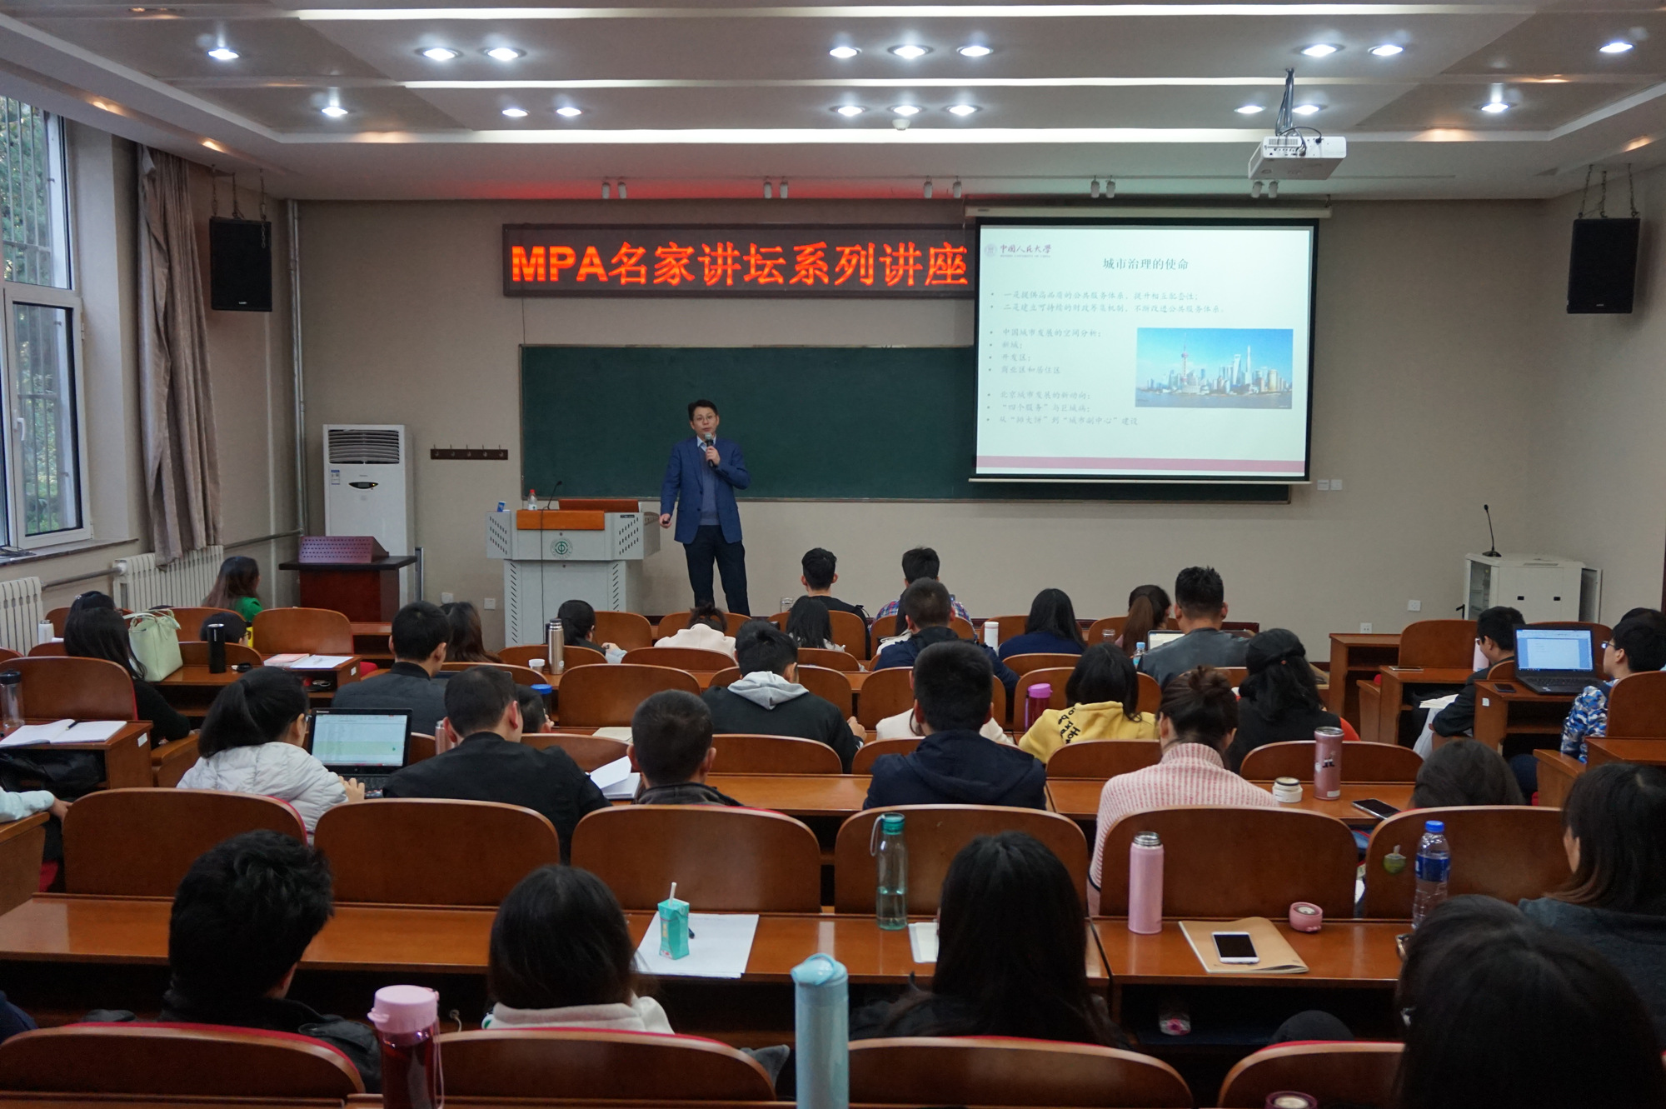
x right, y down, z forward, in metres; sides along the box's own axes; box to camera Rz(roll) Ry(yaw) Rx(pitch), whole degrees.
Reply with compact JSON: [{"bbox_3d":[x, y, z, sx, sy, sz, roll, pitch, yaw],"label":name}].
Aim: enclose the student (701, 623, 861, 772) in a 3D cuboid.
[{"bbox_3d":[-0.151,0.816,4.627,0.520,1.299,0.750,1,6,2],"label":"student"}]

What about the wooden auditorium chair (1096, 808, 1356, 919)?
[{"bbox_3d":[0.844,1.000,3.341,0.540,0.996,0.560,1,6,2],"label":"wooden auditorium chair"}]

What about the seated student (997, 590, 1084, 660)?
[{"bbox_3d":[0.970,0.751,6.837,0.460,1.257,0.750,1,6,2],"label":"seated student"}]

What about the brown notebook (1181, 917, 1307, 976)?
[{"bbox_3d":[0.768,0.726,2.690,0.180,0.014,0.255,1,6,4],"label":"brown notebook"}]

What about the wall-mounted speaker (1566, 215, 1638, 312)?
[{"bbox_3d":[5.063,-1.906,9.471,0.375,0.590,0.350,2,14,19],"label":"wall-mounted speaker"}]

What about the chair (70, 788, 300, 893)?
[{"bbox_3d":[-1.296,0.938,3.131,0.500,0.991,0.550,1,6,3],"label":"chair"}]

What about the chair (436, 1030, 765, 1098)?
[{"bbox_3d":[-0.305,1.064,2.123,0.510,0.970,0.540,0,6,2],"label":"chair"}]

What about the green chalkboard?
[{"bbox_3d":[0.538,-1.006,11.143,5.990,1.200,0.050,1,6,2],"label":"green chalkboard"}]

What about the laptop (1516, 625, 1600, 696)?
[{"bbox_3d":[3.137,0.451,6.117,0.345,0.235,0.290,1,6,7],"label":"laptop"}]

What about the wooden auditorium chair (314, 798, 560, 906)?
[{"bbox_3d":[-0.801,0.949,3.187,0.510,0.970,0.540,0,6,2],"label":"wooden auditorium chair"}]

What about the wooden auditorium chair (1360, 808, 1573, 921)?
[{"bbox_3d":[1.391,1.001,3.319,0.540,1.006,0.560,1,6,2],"label":"wooden auditorium chair"}]

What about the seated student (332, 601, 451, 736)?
[{"bbox_3d":[-1.179,0.772,4.446,0.520,1.290,0.780,1,6,10],"label":"seated student"}]

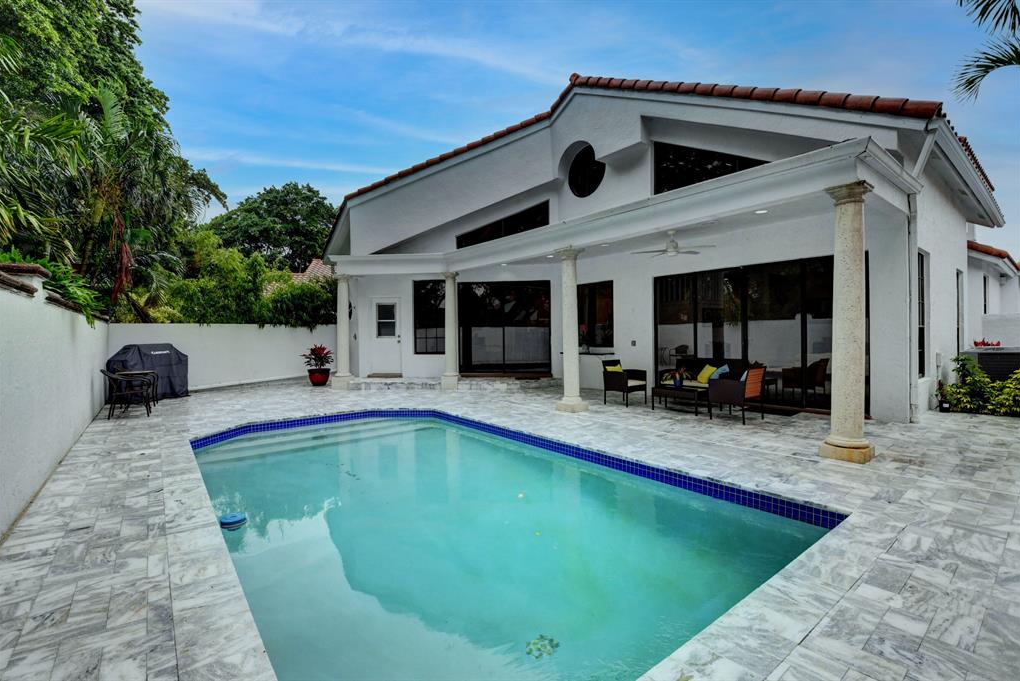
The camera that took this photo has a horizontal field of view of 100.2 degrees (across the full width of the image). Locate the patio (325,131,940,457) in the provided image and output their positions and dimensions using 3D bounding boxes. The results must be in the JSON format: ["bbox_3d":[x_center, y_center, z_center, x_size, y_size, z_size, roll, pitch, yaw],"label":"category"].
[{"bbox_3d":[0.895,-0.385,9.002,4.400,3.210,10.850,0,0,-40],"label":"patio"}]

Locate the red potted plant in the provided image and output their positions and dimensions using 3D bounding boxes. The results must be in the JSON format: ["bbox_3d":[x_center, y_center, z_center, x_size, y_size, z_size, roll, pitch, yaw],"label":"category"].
[{"bbox_3d":[-5.261,0.670,11.650,0.860,1.100,0.850,0,0,0],"label":"red potted plant"}]

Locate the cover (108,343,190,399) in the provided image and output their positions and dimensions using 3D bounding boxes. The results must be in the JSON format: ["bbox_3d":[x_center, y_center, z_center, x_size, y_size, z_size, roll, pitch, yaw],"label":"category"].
[{"bbox_3d":[-7.479,0.655,8.884,0.720,1.130,1.120,0,0,15],"label":"cover"}]

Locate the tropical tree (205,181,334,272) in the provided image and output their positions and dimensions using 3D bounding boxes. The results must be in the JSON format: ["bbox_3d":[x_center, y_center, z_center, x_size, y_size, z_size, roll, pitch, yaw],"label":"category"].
[{"bbox_3d":[-13.811,-4.030,25.000,7.700,10.500,7.300,0,0,0],"label":"tropical tree"}]

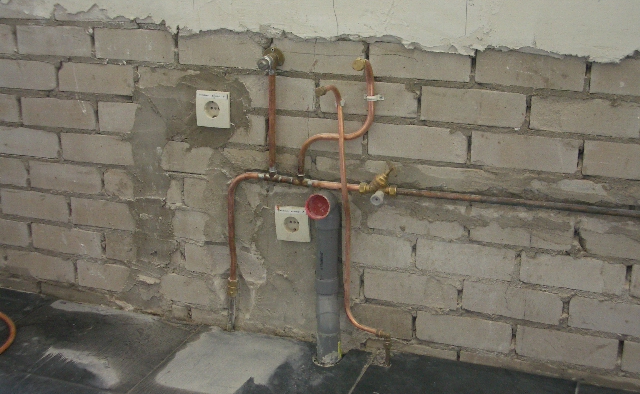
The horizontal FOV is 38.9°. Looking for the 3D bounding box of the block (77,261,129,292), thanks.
[{"bbox_3d":[-0.530,0.188,2.334,0.148,0.070,0.100,6,19,20],"label":"block"}]

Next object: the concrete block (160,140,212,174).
[{"bbox_3d":[-0.293,-0.105,2.146,0.121,0.067,0.100,6,19,20],"label":"concrete block"}]

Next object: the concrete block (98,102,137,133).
[{"bbox_3d":[-0.462,-0.204,2.187,0.100,0.069,0.100,6,19,19],"label":"concrete block"}]

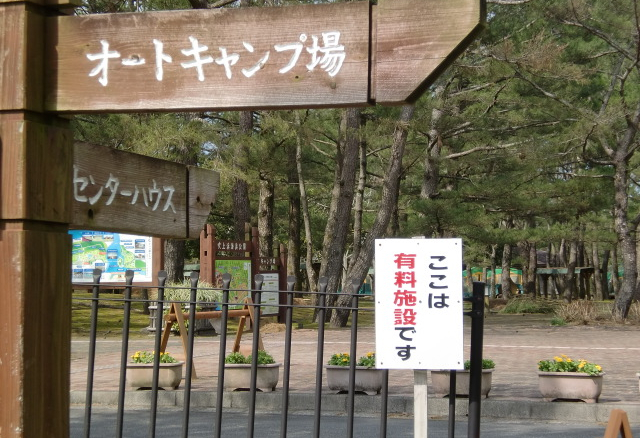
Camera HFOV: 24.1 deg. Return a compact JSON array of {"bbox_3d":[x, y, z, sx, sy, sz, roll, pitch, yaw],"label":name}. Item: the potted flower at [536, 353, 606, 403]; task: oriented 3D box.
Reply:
[{"bbox_3d":[2.421,1.521,14.399,0.634,0.445,0.287,-1,-2,18],"label":"potted flower"}]

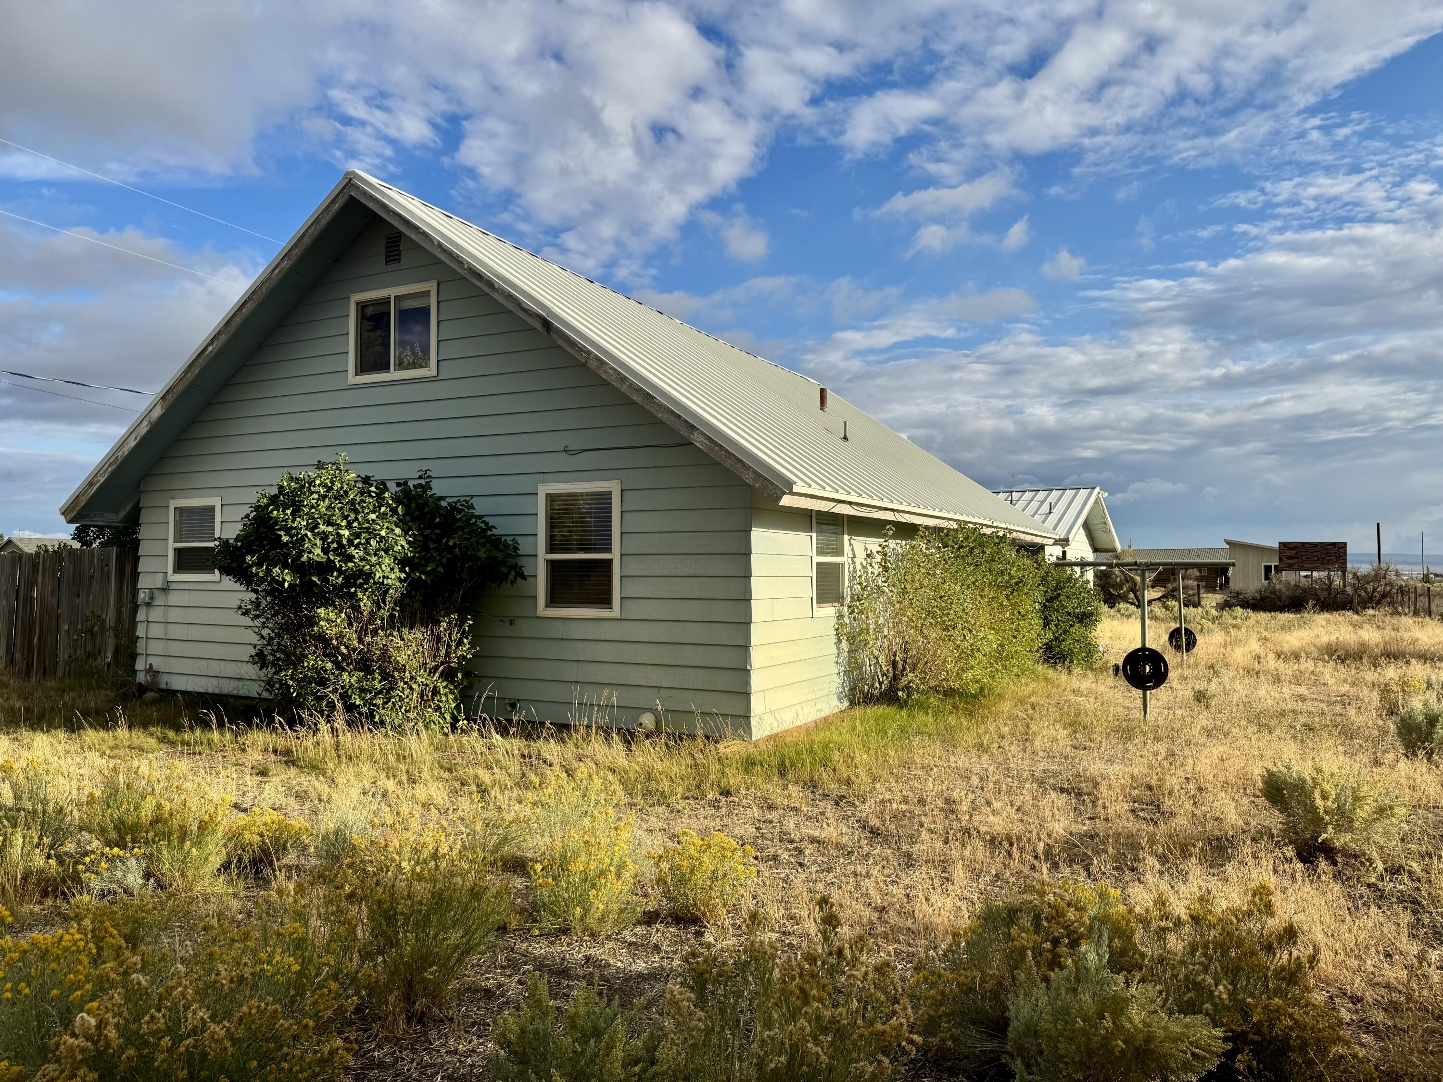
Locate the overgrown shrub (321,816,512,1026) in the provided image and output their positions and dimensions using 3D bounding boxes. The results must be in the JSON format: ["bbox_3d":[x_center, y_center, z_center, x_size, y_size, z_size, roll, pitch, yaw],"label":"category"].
[{"bbox_3d":[-1.058,1.262,3.474,0.620,0.680,0.580,1,-2,-17],"label":"overgrown shrub"}]

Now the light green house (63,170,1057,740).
[{"bbox_3d":[-0.768,-0.764,15.695,9.723,5.541,12.866,-1,-2,28],"label":"light green house"}]

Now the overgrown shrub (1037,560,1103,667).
[{"bbox_3d":[5.338,1.139,15.626,1.450,1.720,1.450,-1,-2,28],"label":"overgrown shrub"}]

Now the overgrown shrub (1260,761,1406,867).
[{"bbox_3d":[3.329,1.431,5.461,0.760,0.500,0.720,-1,-2,31],"label":"overgrown shrub"}]

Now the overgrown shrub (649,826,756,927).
[{"bbox_3d":[-0.075,1.433,4.365,0.440,0.400,0.420,0,-2,-1],"label":"overgrown shrub"}]

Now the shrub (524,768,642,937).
[{"bbox_3d":[-0.588,1.289,4.280,0.490,0.680,0.460,0,-2,-8],"label":"shrub"}]

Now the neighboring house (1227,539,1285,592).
[{"bbox_3d":[44.385,2.065,83.065,5.000,4.300,6.500,-1,-2,28],"label":"neighboring house"}]

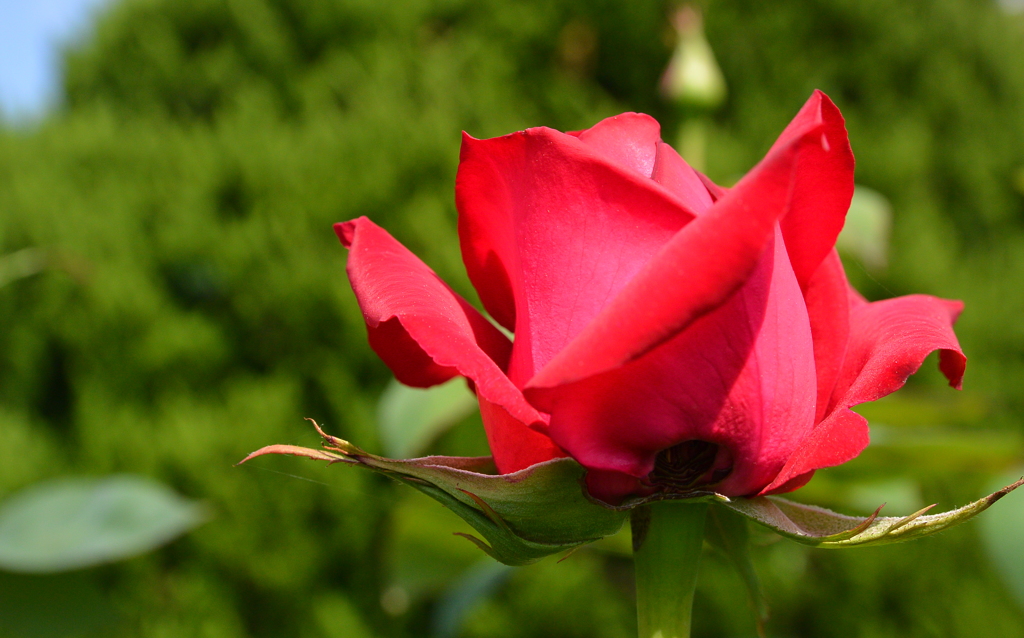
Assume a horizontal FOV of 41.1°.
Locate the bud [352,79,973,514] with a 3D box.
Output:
[{"bbox_3d":[0.020,-0.003,0.195,0.087,0.059,0.075,0,-3,0],"label":"bud"}]

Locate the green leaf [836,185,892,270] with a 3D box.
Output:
[{"bbox_3d":[0.093,-0.026,0.380,0.028,0.026,0.010,0,-3,0],"label":"green leaf"}]

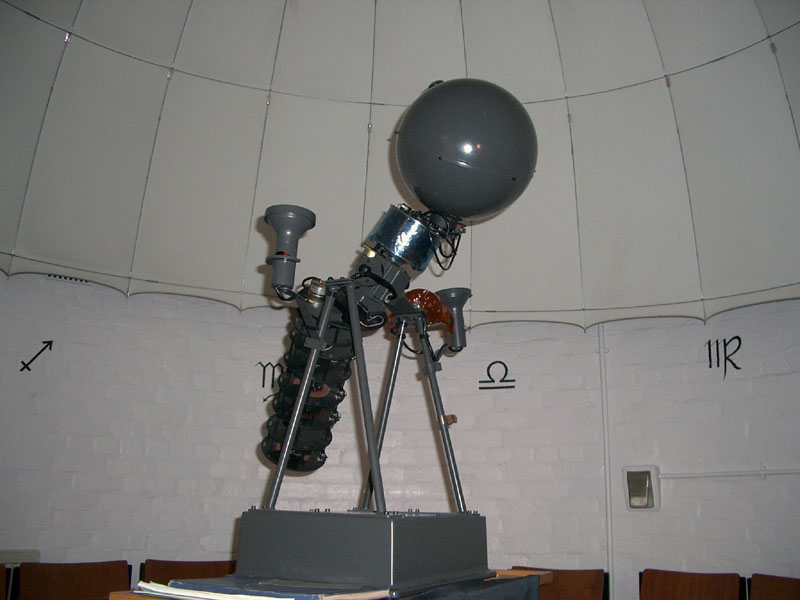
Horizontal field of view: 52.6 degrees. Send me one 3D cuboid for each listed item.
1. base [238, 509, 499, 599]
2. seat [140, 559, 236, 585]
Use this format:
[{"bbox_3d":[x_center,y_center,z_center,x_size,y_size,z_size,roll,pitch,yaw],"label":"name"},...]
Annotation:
[{"bbox_3d":[-0.056,0.505,1.667,0.342,0.137,0.463,-6,-16,27],"label":"base"},{"bbox_3d":[-0.760,1.383,2.958,0.460,0.800,0.500,5,-14,-15],"label":"seat"}]

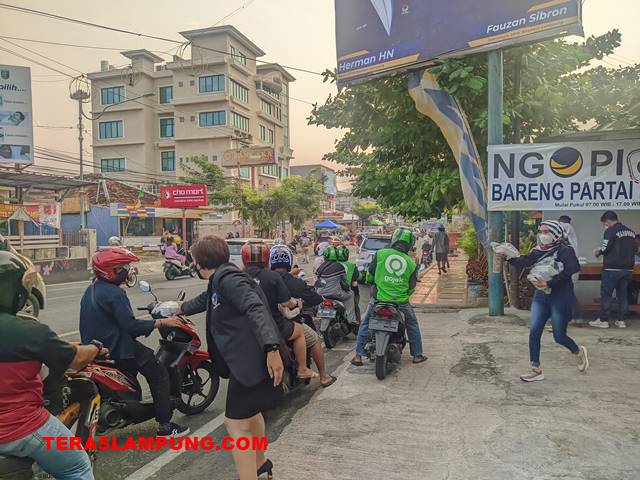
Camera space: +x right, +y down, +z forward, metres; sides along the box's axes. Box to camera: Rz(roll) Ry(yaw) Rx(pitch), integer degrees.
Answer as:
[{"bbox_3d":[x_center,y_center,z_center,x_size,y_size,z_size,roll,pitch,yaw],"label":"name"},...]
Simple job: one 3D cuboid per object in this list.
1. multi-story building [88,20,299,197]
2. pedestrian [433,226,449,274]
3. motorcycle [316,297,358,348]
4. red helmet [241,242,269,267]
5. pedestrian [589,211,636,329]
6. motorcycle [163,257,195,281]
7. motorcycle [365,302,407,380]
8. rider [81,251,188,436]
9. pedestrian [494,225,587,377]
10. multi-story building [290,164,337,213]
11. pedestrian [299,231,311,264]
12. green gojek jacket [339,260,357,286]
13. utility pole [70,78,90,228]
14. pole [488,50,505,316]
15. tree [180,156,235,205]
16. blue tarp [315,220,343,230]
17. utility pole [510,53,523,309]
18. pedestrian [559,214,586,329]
[{"bbox_3d":[-13.509,-9.911,55.875,16.000,21.000,18.000,0,2,17],"label":"multi-story building"},{"bbox_3d":[4.053,0.356,16.190,0.520,1.670,0.400,0,1,16],"label":"pedestrian"},{"bbox_3d":[0.365,0.924,6.993,0.680,1.070,1.870,0,1,23],"label":"motorcycle"},{"bbox_3d":[-0.597,0.127,4.450,0.250,0.260,0.290,-1,2,-5],"label":"red helmet"},{"bbox_3d":[4.245,0.431,7.000,0.520,1.660,0.500,-2,2,-24],"label":"pedestrian"},{"bbox_3d":[-4.470,0.732,15.700,0.680,1.080,1.850,0,2,18],"label":"motorcycle"},{"bbox_3d":[0.795,0.837,5.273,0.690,1.080,1.880,0,1,19],"label":"motorcycle"},{"bbox_3d":[-1.467,0.781,3.781,0.640,1.470,0.880,0,1,44],"label":"rider"},{"bbox_3d":[2.262,0.577,4.800,0.800,1.570,0.550,-2,2,-32],"label":"pedestrian"},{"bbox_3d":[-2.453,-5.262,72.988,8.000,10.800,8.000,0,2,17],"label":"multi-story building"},{"bbox_3d":[-0.733,0.378,23.500,0.500,1.600,0.400,-1,2,5],"label":"pedestrian"},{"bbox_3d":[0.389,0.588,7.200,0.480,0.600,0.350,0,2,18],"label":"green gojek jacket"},{"bbox_3d":[-9.213,-2.398,18.453,0.600,7.600,0.500,0,1,20],"label":"utility pole"},{"bbox_3d":[2.754,-0.909,7.500,0.220,4.200,0.220,-1,2,0],"label":"pole"},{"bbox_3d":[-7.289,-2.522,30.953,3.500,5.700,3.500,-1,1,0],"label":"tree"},{"bbox_3d":[0.874,-1.508,49.986,2.800,1.050,2.800,-1,1,0],"label":"blue tarp"},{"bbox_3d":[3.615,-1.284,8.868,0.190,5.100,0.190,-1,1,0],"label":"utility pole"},{"bbox_3d":[3.849,0.473,7.390,0.500,1.640,0.420,-1,1,-12],"label":"pedestrian"}]

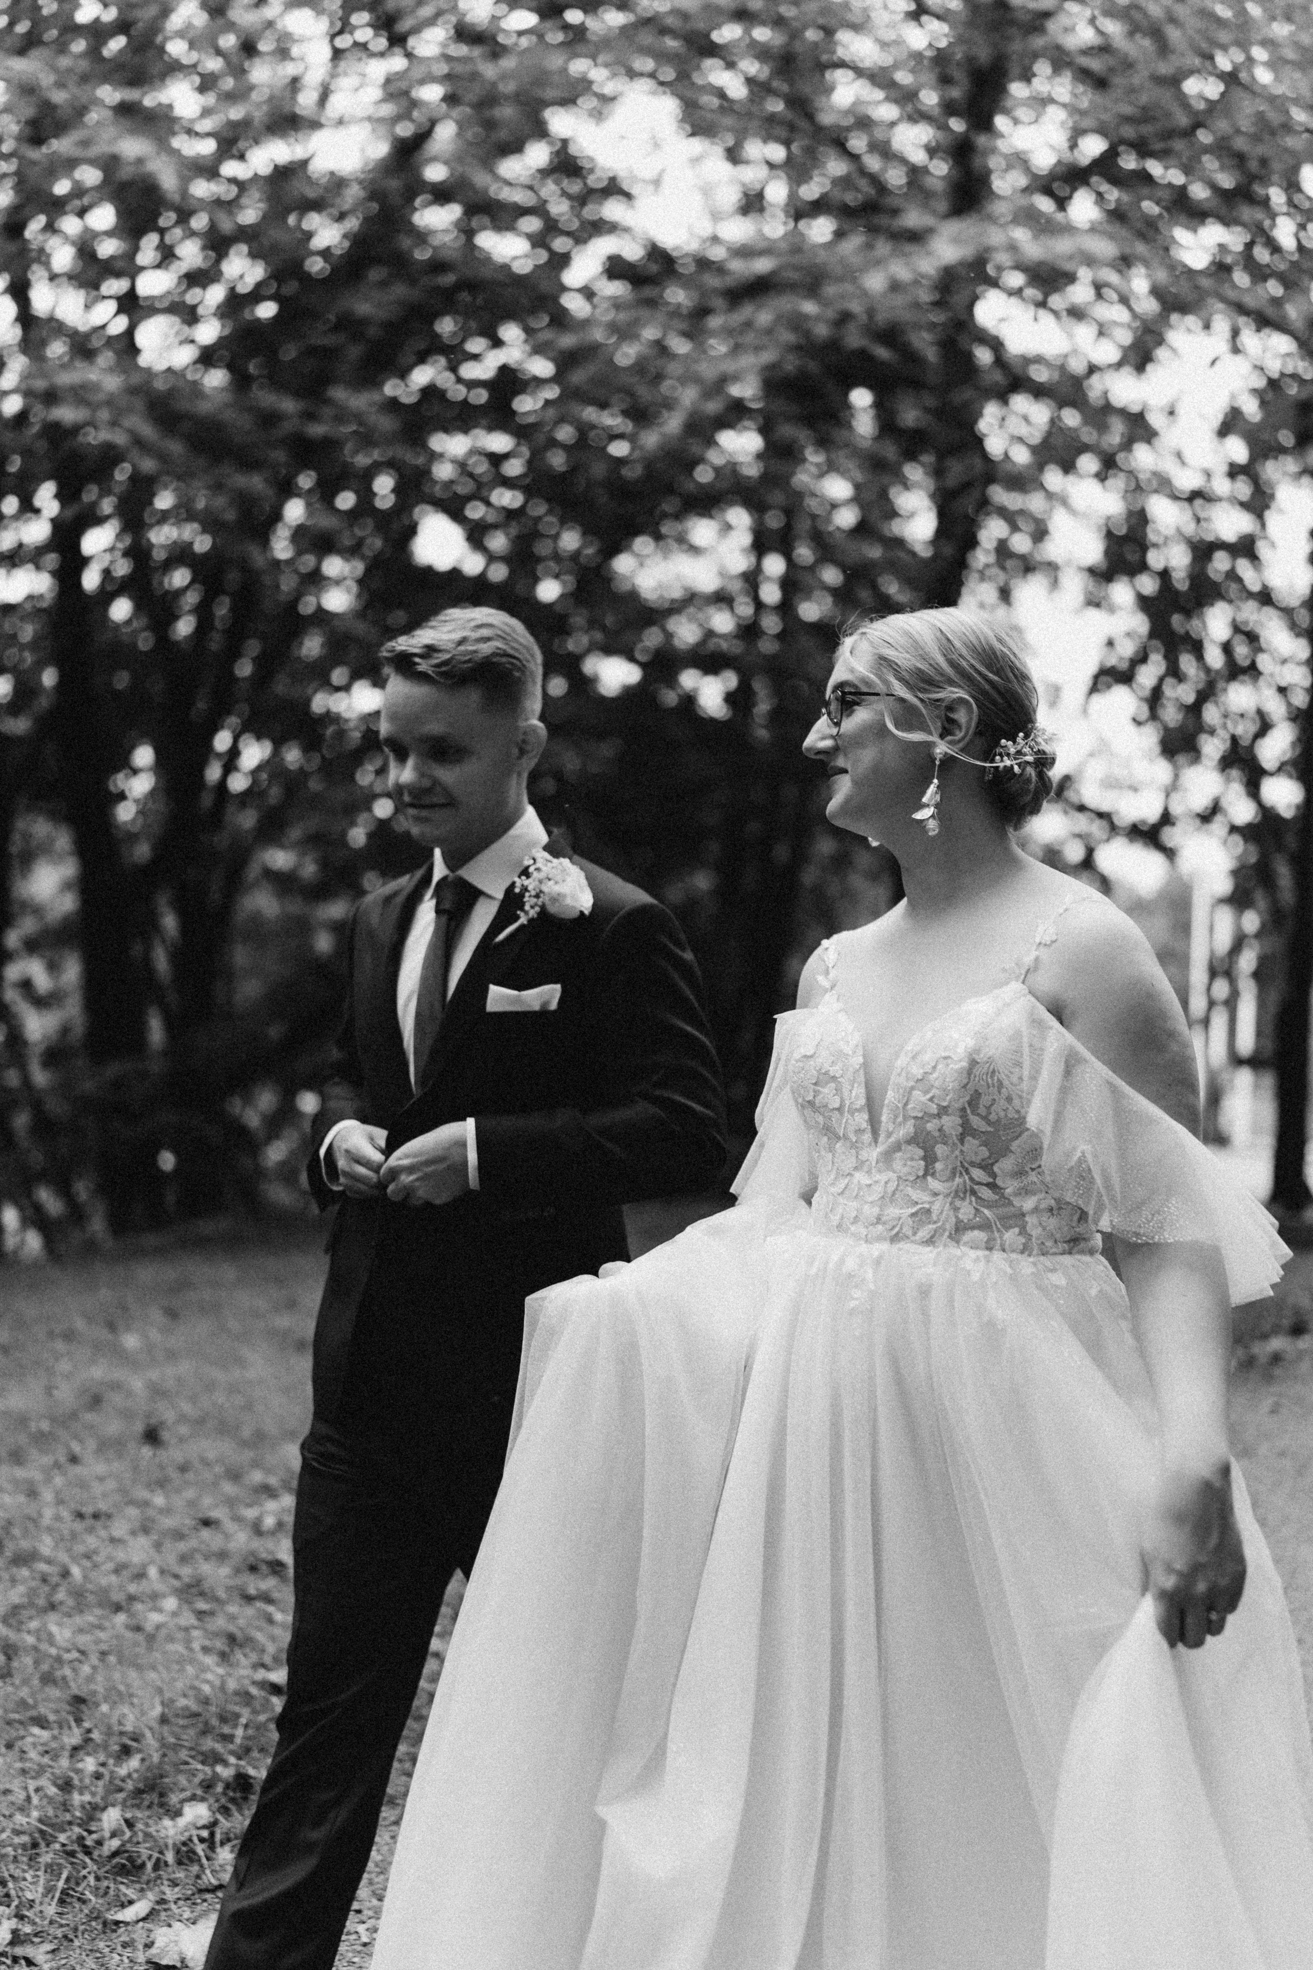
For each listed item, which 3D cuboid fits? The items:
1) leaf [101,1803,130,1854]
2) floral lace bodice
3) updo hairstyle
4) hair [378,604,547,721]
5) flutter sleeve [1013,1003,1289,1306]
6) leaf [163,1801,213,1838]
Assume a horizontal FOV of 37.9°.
[{"bbox_3d":[-0.869,1.353,3.070,0.050,0.045,0.070,0,-1,0],"label":"leaf"},{"bbox_3d":[0.302,0.109,2.010,0.330,0.340,0.250,-1,-1,40],"label":"floral lace bodice"},{"bbox_3d":[0.304,-0.281,2.000,0.225,0.225,0.175,0,-1,-10],"label":"updo hairstyle"},{"bbox_3d":[-0.228,-0.372,2.250,0.165,0.135,0.200,-1,9,36],"label":"hair"},{"bbox_3d":[0.497,0.171,1.920,0.200,0.290,0.270,-1,-1,40],"label":"flutter sleeve"},{"bbox_3d":[-0.759,1.352,3.100,0.080,0.035,0.070,0,-1,0],"label":"leaf"}]

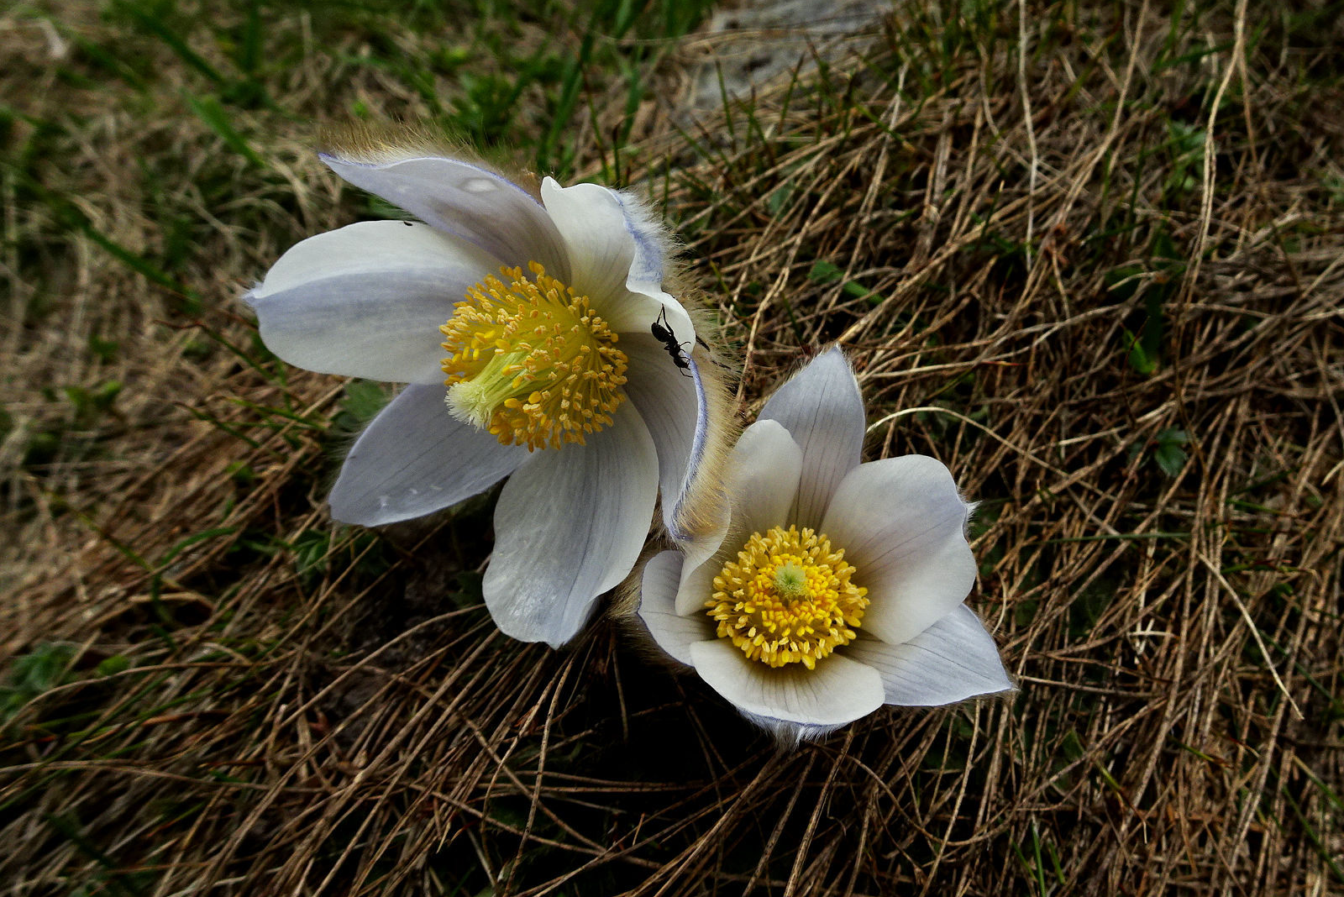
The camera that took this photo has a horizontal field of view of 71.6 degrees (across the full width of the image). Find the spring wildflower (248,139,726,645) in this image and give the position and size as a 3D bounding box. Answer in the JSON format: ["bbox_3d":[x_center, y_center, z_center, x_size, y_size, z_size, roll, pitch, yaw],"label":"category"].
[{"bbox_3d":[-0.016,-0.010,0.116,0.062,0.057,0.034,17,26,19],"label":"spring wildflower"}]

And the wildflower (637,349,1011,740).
[{"bbox_3d":[0.018,0.017,0.132,0.047,0.034,0.052,-5,64,-6],"label":"wildflower"}]

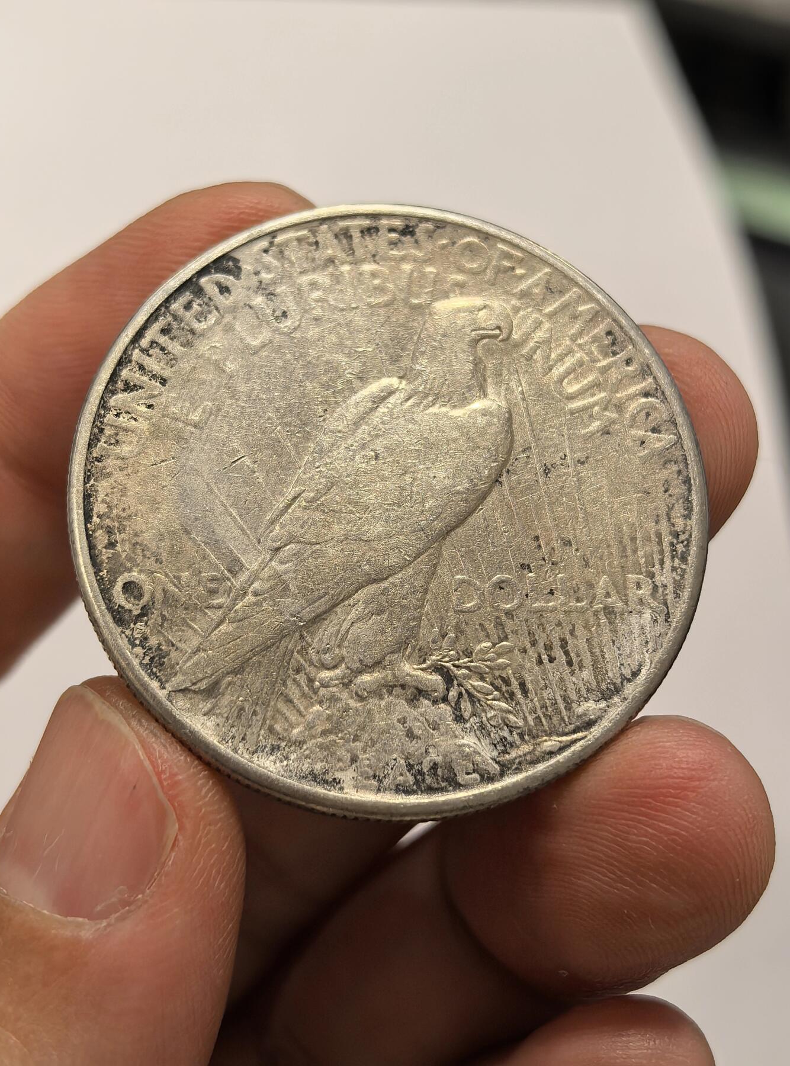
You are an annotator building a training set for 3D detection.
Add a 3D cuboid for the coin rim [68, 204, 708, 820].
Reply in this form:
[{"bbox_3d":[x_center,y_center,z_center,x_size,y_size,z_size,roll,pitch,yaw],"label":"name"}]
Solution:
[{"bbox_3d":[0.000,-0.002,0.099,0.038,0.002,0.038,0,73,-7],"label":"coin rim"}]

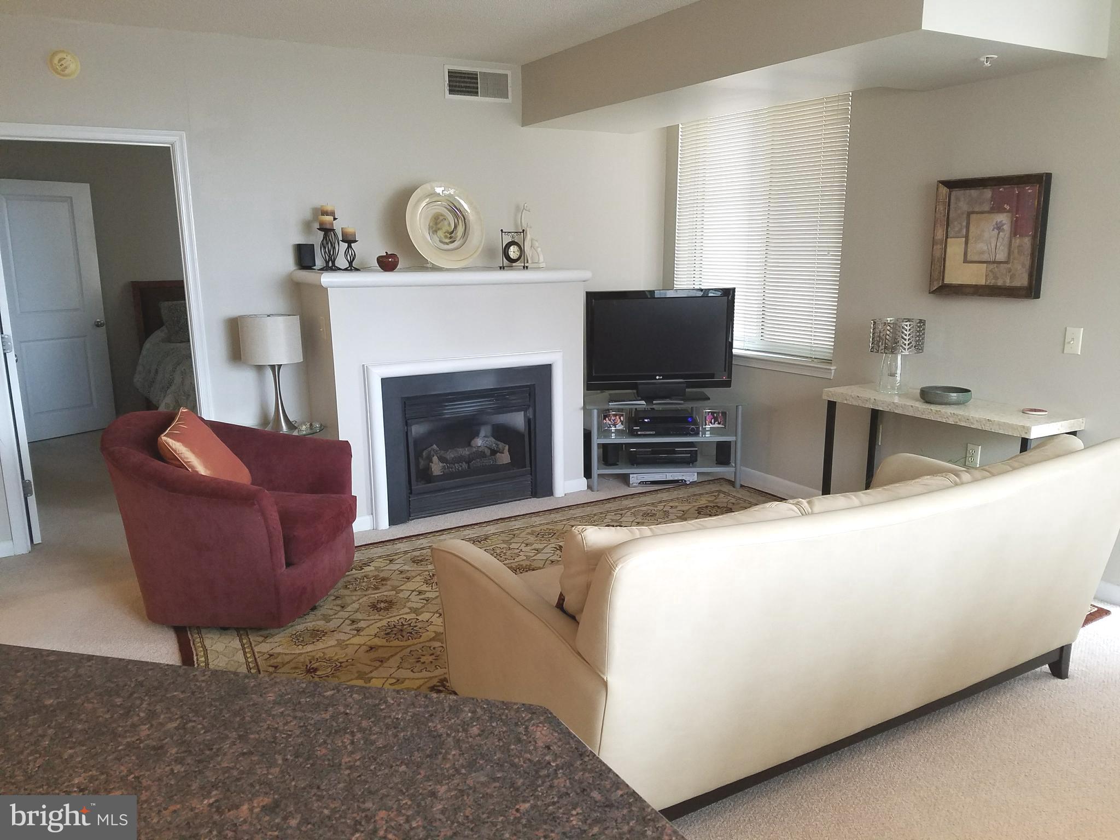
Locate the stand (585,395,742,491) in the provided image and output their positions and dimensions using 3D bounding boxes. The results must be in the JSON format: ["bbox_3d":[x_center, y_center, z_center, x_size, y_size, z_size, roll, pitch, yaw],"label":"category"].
[{"bbox_3d":[0.658,0.121,5.485,1.000,0.555,0.500,-1,12,-2],"label":"stand"}]

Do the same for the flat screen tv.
[{"bbox_3d":[0.630,-0.488,5.387,0.930,0.688,0.250,-1,12,-2],"label":"flat screen tv"}]

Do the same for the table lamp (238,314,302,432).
[{"bbox_3d":[-1.541,-0.253,4.537,0.312,0.628,0.312,-8,14,-29],"label":"table lamp"}]

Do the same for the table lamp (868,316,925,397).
[{"bbox_3d":[1.703,-0.320,4.264,0.252,0.368,0.252,-8,14,-29],"label":"table lamp"}]

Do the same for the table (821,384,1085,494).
[{"bbox_3d":[1.837,0.293,4.126,0.372,0.776,1.110,-8,14,-29],"label":"table"}]

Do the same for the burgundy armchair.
[{"bbox_3d":[-1.457,0.403,3.734,0.860,0.790,0.810,1,12,7],"label":"burgundy armchair"}]

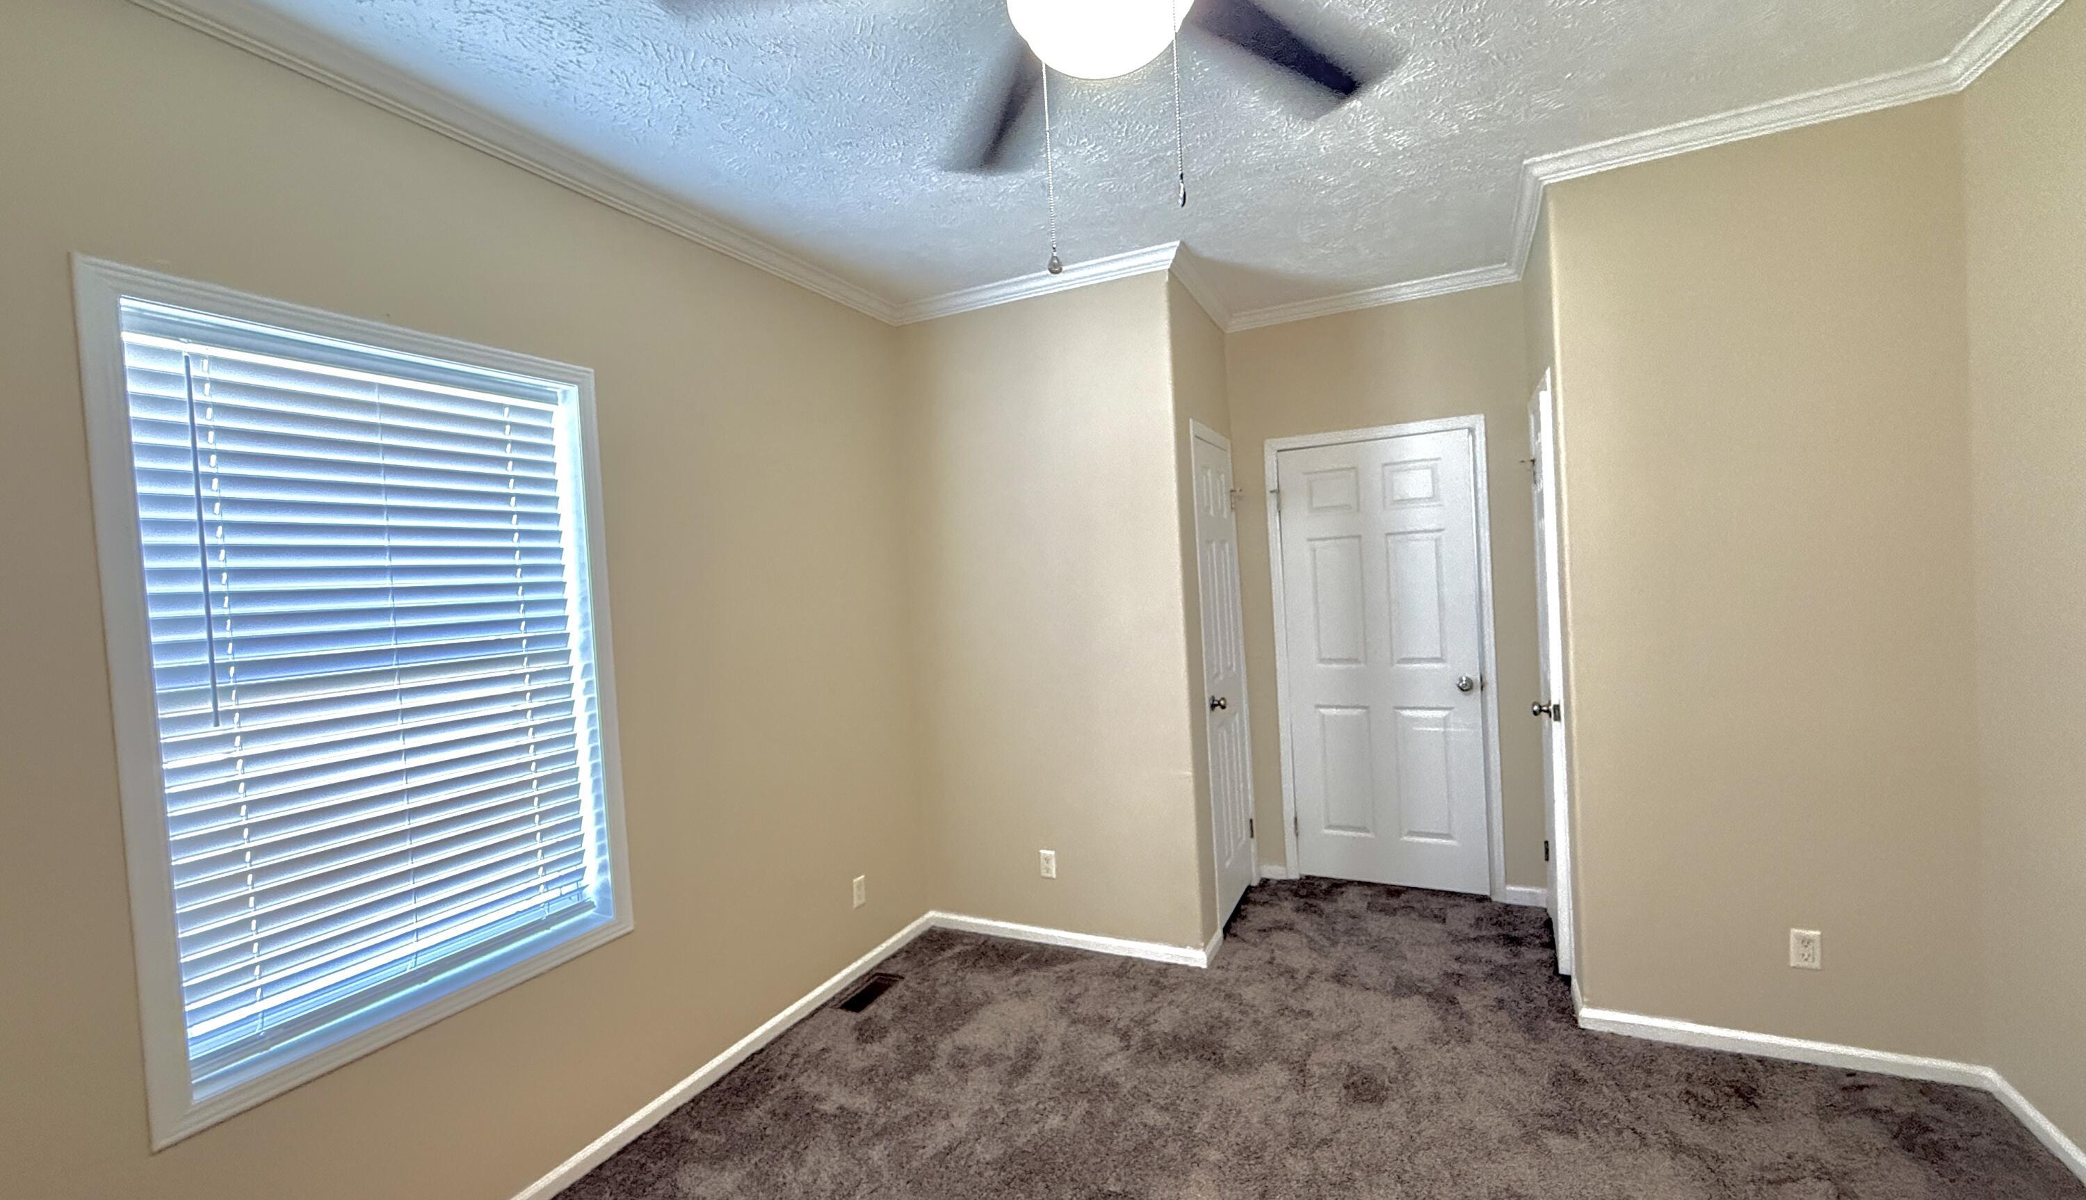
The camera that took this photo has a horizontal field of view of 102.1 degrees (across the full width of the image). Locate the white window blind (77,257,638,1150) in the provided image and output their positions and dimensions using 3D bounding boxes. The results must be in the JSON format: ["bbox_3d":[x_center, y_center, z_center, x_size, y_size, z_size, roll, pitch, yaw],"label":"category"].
[{"bbox_3d":[-1.442,0.173,1.935,0.060,1.577,0.992,-3,2,25],"label":"white window blind"}]

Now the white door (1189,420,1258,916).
[{"bbox_3d":[0.779,0.317,3.705,0.058,2.094,0.698,-3,2,25],"label":"white door"}]

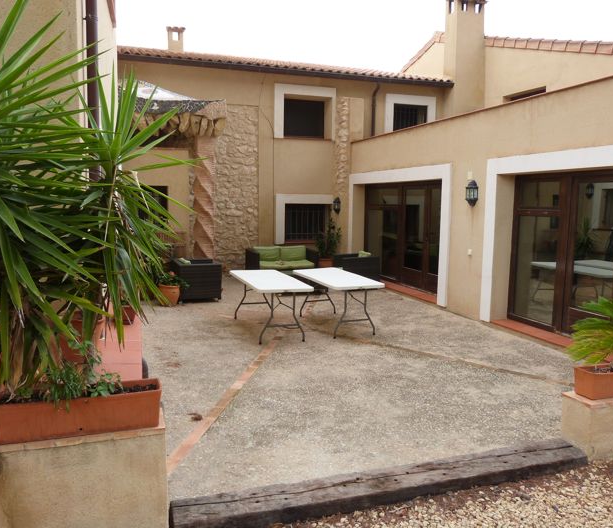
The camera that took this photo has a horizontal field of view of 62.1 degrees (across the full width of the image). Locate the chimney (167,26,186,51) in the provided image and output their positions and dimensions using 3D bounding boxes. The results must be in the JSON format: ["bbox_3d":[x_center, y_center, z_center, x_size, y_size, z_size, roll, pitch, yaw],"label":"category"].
[{"bbox_3d":[-3.403,-5.785,13.321,0.480,0.710,0.480,-1,7,-16],"label":"chimney"}]

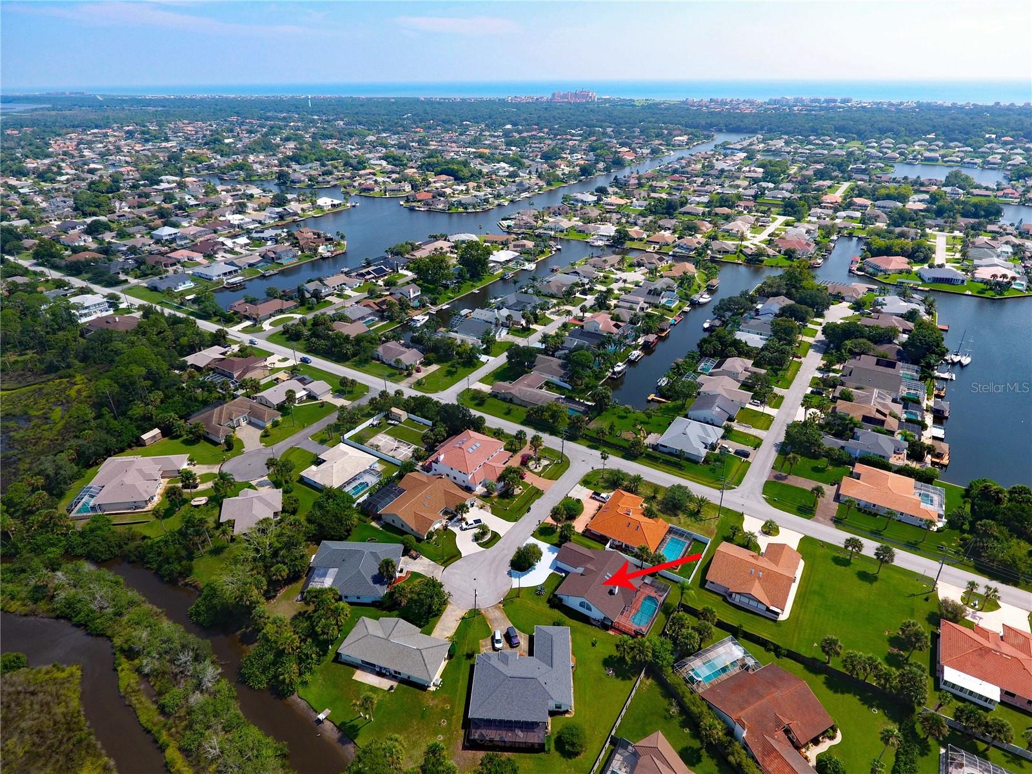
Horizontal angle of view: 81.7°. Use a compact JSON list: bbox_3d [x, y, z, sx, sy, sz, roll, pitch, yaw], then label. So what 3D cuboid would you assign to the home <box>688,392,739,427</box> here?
[{"bbox_3d":[75.137,8.575,226.522,16.300,5.800,16.700,16,32,29],"label":"home"}]

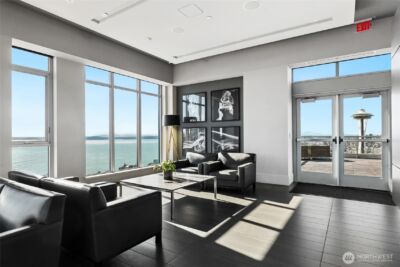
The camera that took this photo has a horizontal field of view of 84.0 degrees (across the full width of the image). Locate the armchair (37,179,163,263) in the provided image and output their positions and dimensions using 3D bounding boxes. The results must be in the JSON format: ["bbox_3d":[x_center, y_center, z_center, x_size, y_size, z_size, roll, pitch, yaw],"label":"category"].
[{"bbox_3d":[-1.027,0.832,2.374,0.889,0.755,0.816,0,0,33],"label":"armchair"}]

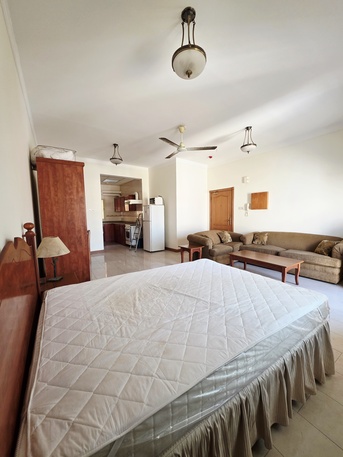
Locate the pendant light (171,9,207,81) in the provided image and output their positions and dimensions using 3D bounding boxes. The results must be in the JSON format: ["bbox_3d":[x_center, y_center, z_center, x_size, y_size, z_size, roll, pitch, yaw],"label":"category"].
[{"bbox_3d":[0.161,-1.679,1.578,0.320,0.530,0.320,-1,5,0],"label":"pendant light"}]

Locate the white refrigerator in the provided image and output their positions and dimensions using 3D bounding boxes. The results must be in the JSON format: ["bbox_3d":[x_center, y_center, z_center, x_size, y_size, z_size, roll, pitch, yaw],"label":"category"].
[{"bbox_3d":[-0.628,0.000,6.213,0.575,1.608,0.530,-4,6,-34],"label":"white refrigerator"}]

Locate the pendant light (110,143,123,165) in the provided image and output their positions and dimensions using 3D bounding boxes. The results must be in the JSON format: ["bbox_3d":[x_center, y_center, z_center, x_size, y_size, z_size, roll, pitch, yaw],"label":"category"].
[{"bbox_3d":[-1.448,-1.922,4.513,0.325,0.510,0.325,-4,6,-34],"label":"pendant light"}]

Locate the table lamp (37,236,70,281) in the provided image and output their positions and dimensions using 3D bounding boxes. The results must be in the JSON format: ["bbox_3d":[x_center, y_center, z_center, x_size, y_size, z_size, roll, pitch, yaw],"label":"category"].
[{"bbox_3d":[-1.371,0.352,2.003,0.330,0.506,0.330,-4,6,-34],"label":"table lamp"}]

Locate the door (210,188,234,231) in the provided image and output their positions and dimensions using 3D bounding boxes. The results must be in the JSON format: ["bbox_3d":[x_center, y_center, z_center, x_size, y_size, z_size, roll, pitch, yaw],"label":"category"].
[{"bbox_3d":[1.927,-0.385,6.679,0.090,2.211,1.155,-4,6,-34],"label":"door"}]

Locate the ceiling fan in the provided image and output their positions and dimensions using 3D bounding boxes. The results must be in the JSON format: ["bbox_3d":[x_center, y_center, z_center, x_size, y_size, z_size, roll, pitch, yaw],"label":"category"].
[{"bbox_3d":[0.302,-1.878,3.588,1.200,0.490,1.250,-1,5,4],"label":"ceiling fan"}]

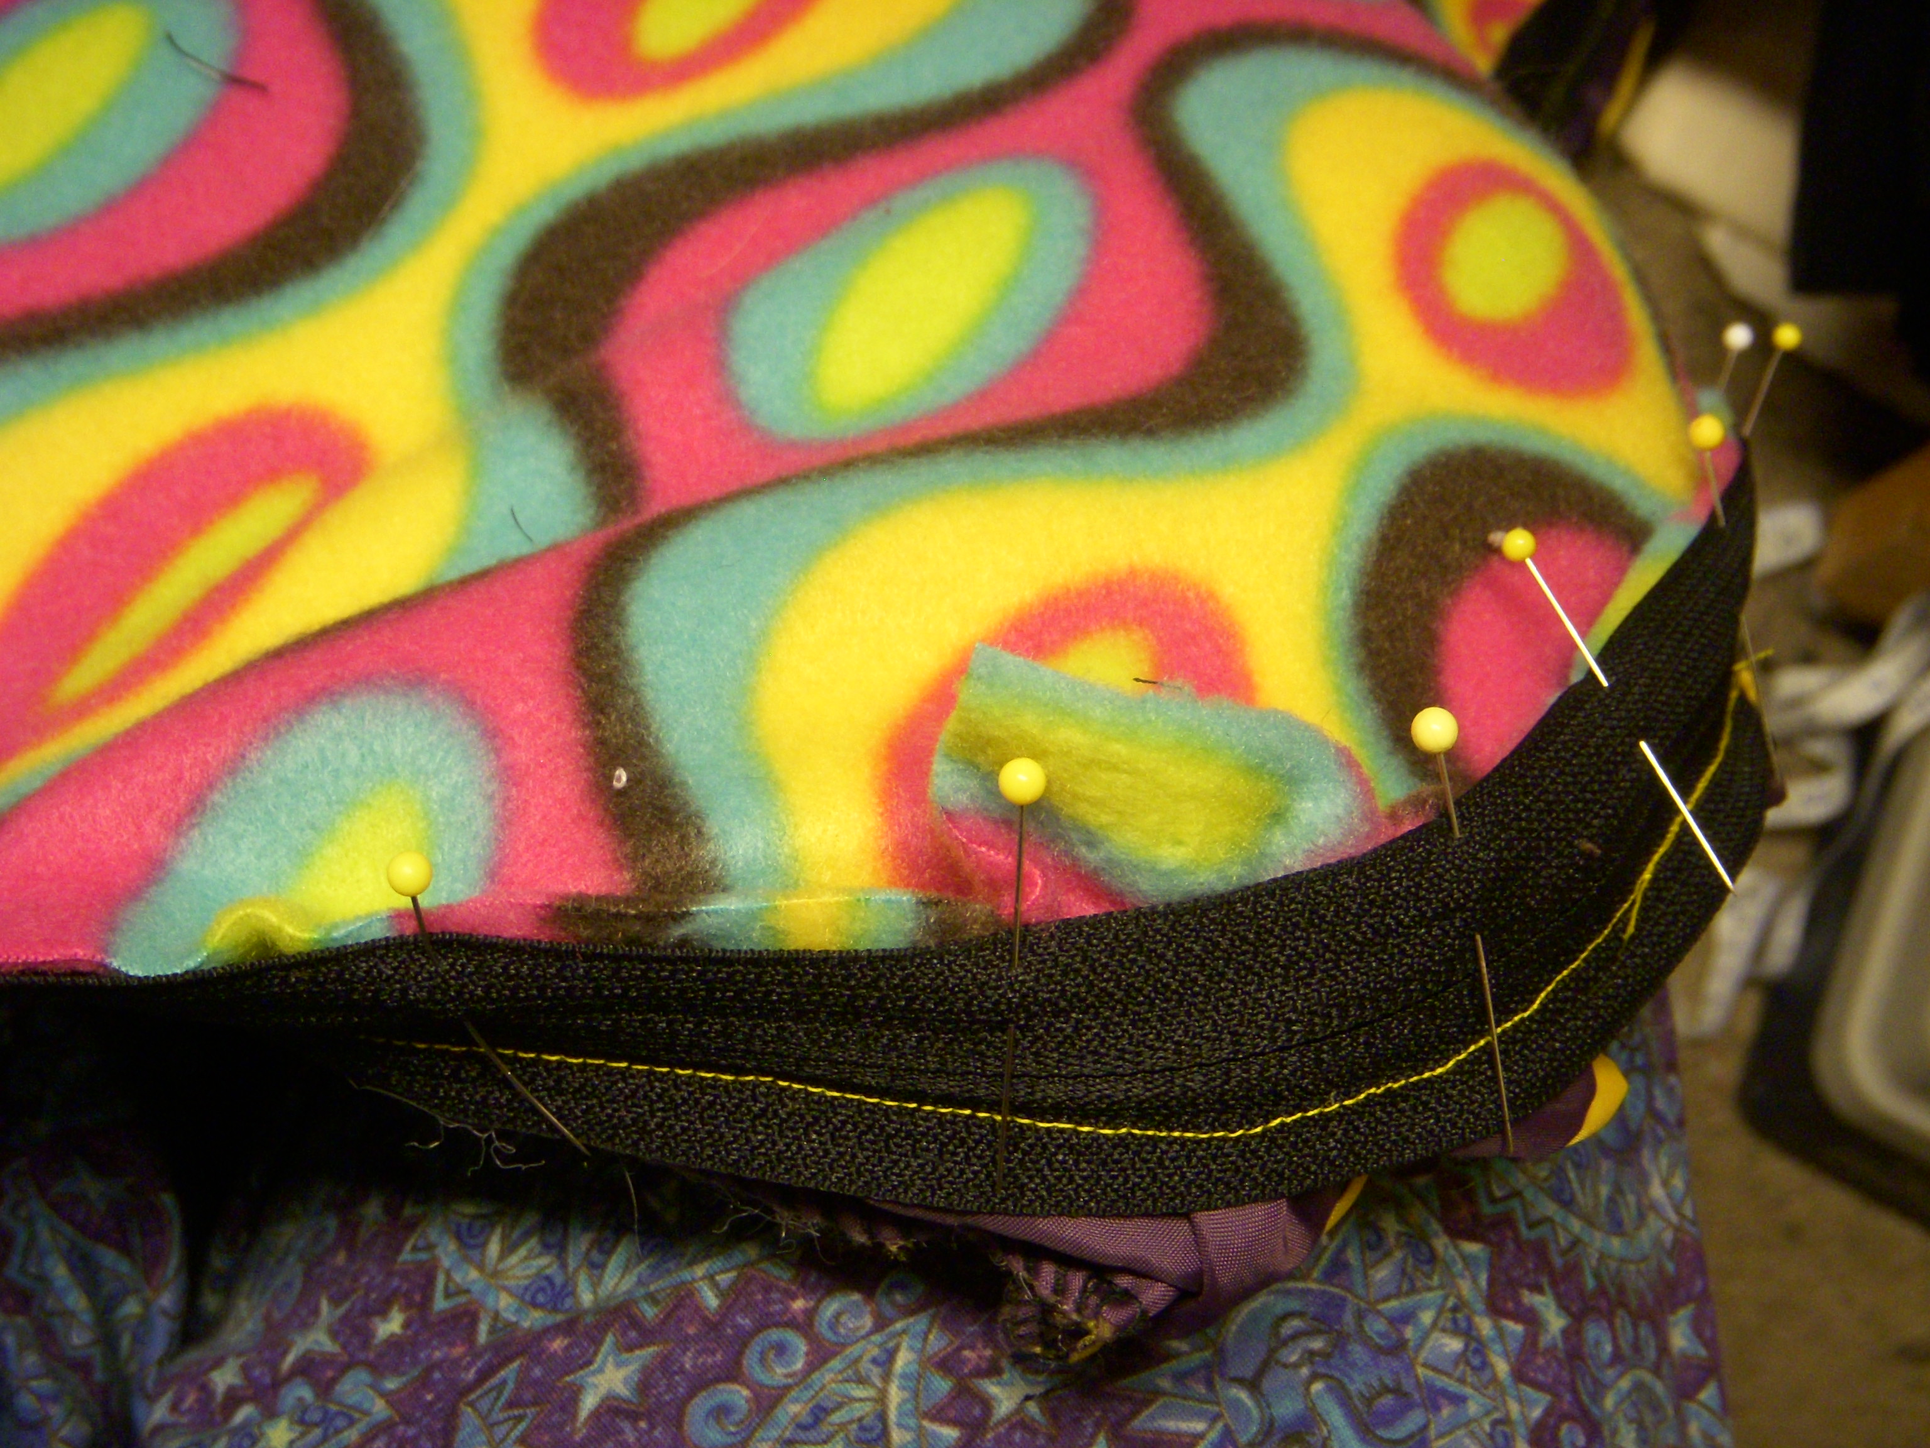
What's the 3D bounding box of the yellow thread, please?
[{"bbox_3d":[0.013,0.018,0.380,0.146,0.018,0.066,0,46,0],"label":"yellow thread"}]

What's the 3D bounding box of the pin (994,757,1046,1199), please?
[{"bbox_3d":[0.004,0.024,0.360,0.005,0.005,0.044,3,72,1],"label":"pin"}]

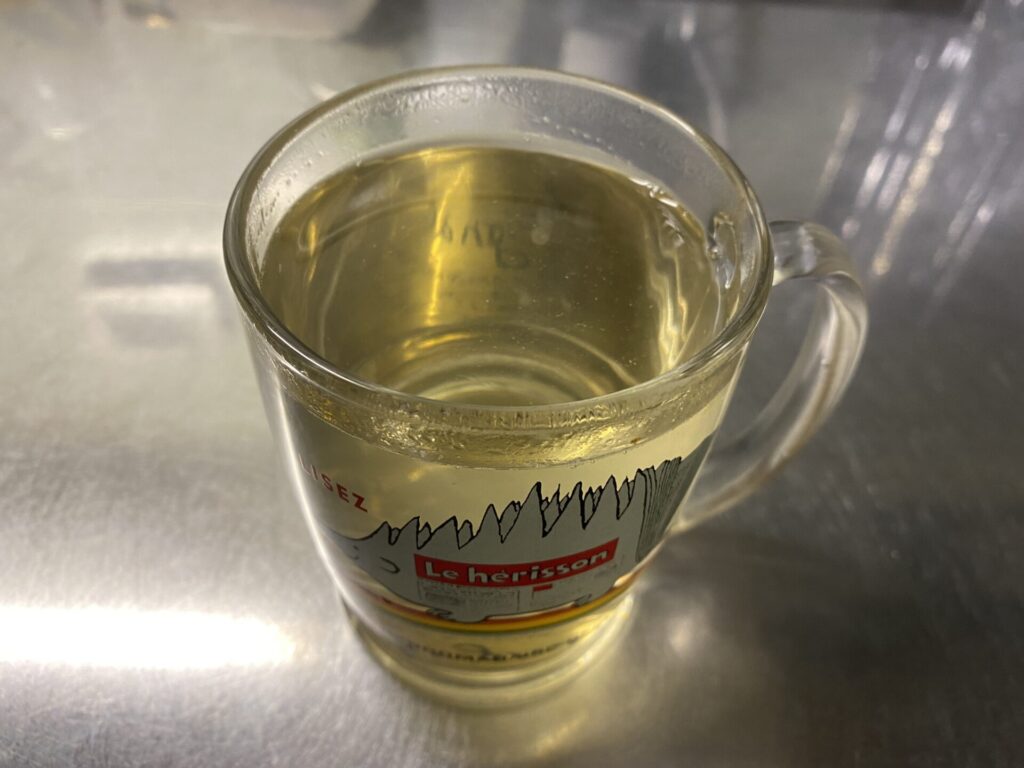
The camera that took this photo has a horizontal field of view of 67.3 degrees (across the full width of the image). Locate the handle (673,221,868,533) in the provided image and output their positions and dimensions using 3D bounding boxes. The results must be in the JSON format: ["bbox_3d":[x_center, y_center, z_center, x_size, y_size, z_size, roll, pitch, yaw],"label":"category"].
[{"bbox_3d":[0.047,0.003,0.148,0.027,0.081,0.013,0,51,-3],"label":"handle"}]

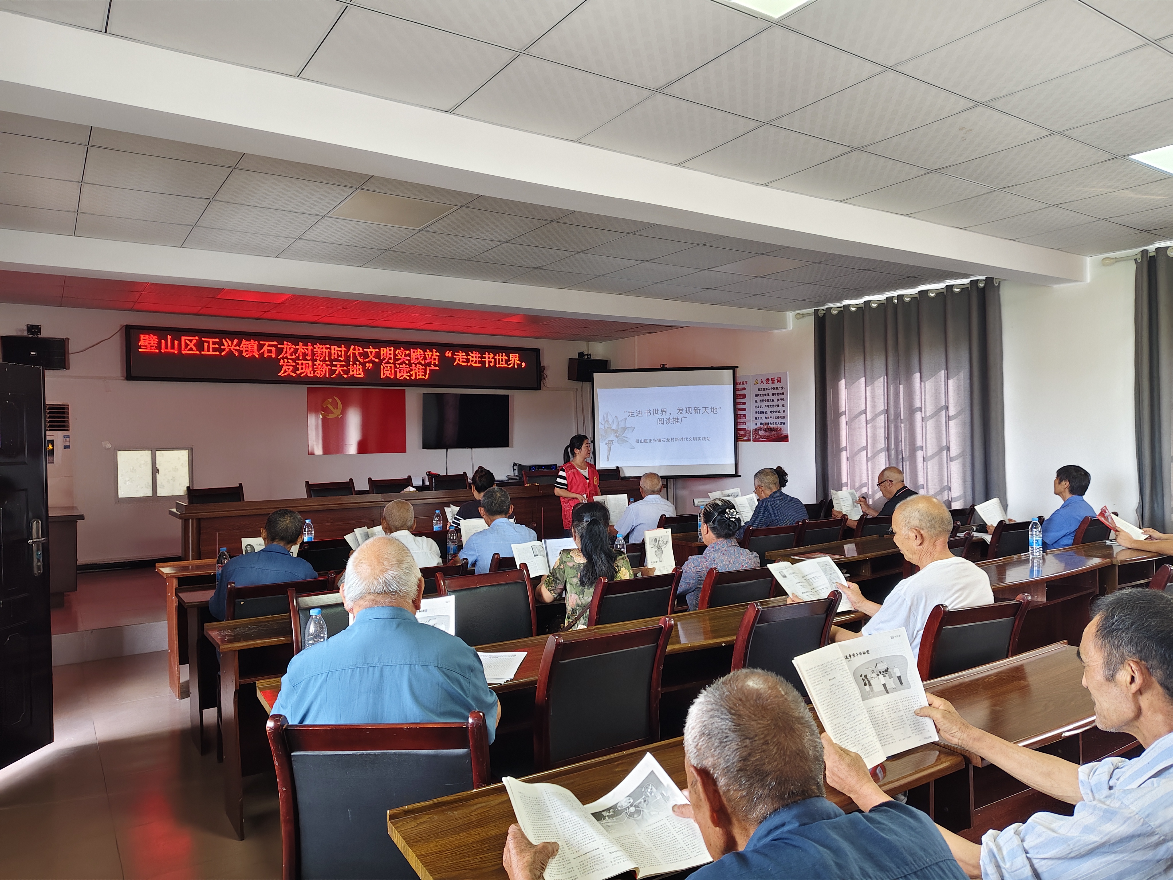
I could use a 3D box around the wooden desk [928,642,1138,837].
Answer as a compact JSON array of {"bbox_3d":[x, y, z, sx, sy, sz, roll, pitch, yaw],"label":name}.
[{"bbox_3d":[1.311,1.084,2.357,1.200,0.770,0.400,-1,0,-34],"label":"wooden desk"}]

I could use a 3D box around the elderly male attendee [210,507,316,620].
[{"bbox_3d":[-1.511,0.919,3.886,0.510,1.160,0.750,-1,0,-26],"label":"elderly male attendee"}]

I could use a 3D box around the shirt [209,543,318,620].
[{"bbox_3d":[-1.504,0.763,3.822,0.470,0.560,0.380,-1,0,-34],"label":"shirt"}]

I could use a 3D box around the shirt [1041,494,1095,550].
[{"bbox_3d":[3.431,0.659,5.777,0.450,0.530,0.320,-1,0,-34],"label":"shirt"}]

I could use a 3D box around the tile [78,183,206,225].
[{"bbox_3d":[-2.471,-1.314,4.544,0.601,0.020,0.601,-1,0,-34],"label":"tile"}]

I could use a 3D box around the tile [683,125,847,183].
[{"bbox_3d":[0.862,-1.369,3.932,0.605,0.020,0.605,-1,0,-34],"label":"tile"}]

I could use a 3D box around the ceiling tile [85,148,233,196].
[{"bbox_3d":[-2.134,-1.315,4.052,0.605,0.020,0.605,-1,0,-34],"label":"ceiling tile"}]

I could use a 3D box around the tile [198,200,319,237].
[{"bbox_3d":[-1.971,-1.316,4.894,0.605,0.020,0.605,-1,0,-34],"label":"tile"}]

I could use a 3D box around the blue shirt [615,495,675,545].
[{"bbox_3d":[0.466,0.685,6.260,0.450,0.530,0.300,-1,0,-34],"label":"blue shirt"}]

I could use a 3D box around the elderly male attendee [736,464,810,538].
[{"bbox_3d":[1.216,0.805,5.598,0.500,1.200,0.700,-1,0,-38],"label":"elderly male attendee"}]

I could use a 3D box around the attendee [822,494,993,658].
[{"bbox_3d":[1.109,0.827,3.069,0.500,1.240,0.760,-1,0,-40],"label":"attendee"}]

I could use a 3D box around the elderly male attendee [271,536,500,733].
[{"bbox_3d":[-0.477,0.850,2.040,0.540,1.250,0.750,-1,0,-12],"label":"elderly male attendee"}]

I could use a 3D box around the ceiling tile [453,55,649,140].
[{"bbox_3d":[-0.145,-1.402,3.355,0.618,0.020,0.599,-1,0,-34],"label":"ceiling tile"}]

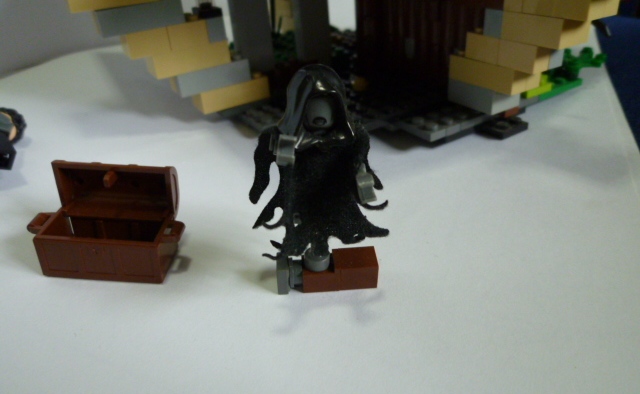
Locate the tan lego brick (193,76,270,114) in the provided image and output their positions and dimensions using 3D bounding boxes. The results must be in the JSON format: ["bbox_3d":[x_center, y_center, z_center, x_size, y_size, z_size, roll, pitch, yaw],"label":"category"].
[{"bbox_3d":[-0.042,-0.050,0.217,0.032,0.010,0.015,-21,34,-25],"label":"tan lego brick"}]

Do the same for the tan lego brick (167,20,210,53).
[{"bbox_3d":[-0.057,-0.070,0.196,0.016,0.010,0.015,-20,33,-23],"label":"tan lego brick"}]

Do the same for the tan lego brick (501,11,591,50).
[{"bbox_3d":[0.078,-0.059,0.160,0.016,0.010,0.024,-20,33,-23],"label":"tan lego brick"}]

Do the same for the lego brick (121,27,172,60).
[{"bbox_3d":[-0.072,-0.065,0.190,0.016,0.010,0.016,-20,33,-23],"label":"lego brick"}]

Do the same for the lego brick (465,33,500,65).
[{"bbox_3d":[0.067,-0.059,0.179,0.011,0.010,0.016,-20,33,-23],"label":"lego brick"}]

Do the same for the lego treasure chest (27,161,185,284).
[{"bbox_3d":[-0.058,0.005,0.130,0.041,0.028,0.022,3,29,0],"label":"lego treasure chest"}]

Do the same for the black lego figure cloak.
[{"bbox_3d":[0.000,-0.007,0.110,0.034,0.048,0.018,-7,31,-7],"label":"black lego figure cloak"}]

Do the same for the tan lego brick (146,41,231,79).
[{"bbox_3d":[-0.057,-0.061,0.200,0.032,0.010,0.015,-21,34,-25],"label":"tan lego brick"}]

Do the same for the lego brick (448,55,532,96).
[{"bbox_3d":[0.066,-0.050,0.184,0.008,0.010,0.032,-20,33,-23],"label":"lego brick"}]

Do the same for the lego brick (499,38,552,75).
[{"bbox_3d":[0.074,-0.052,0.167,0.008,0.010,0.016,-20,33,-23],"label":"lego brick"}]

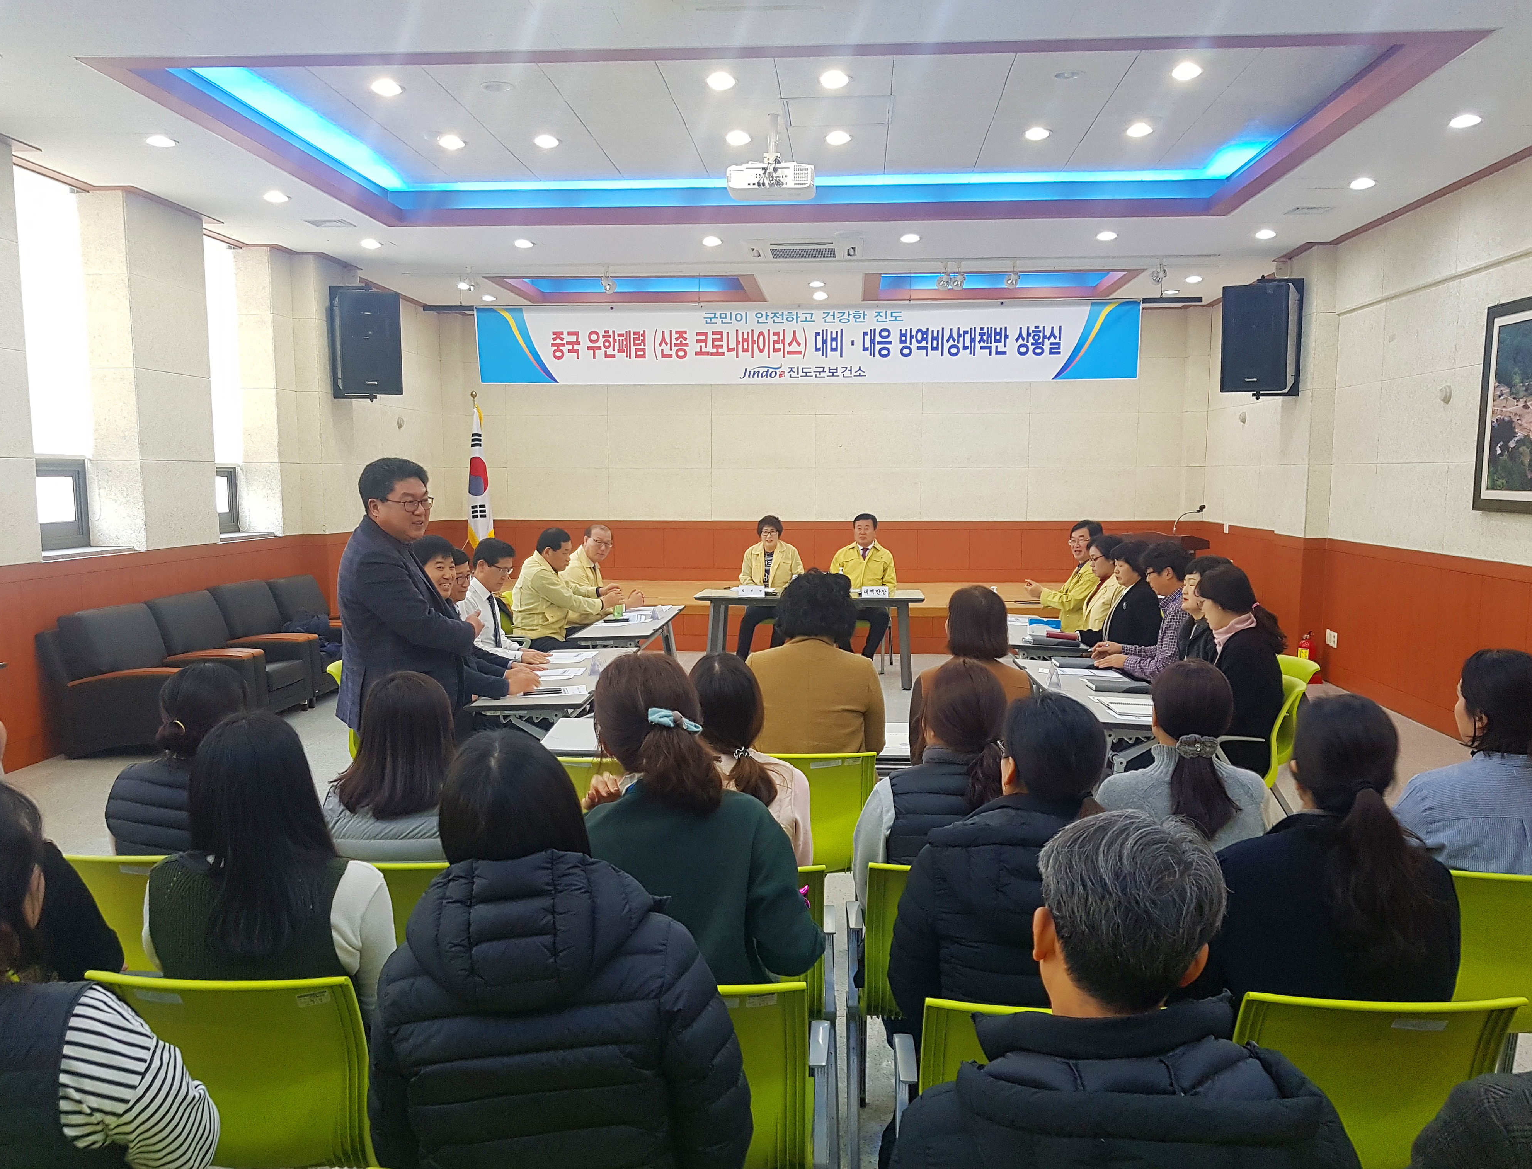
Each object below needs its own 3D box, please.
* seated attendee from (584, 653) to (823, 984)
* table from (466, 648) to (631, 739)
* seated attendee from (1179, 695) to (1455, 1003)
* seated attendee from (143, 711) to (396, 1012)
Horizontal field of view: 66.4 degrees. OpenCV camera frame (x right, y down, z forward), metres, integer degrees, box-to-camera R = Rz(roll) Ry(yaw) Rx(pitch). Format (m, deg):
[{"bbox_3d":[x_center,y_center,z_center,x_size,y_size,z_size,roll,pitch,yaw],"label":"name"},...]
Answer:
[{"bbox_3d":[-0.099,0.796,2.441,0.470,1.350,0.780,0,5,0],"label":"seated attendee"},{"bbox_3d":[-0.970,0.790,5.758,0.470,0.725,1.550,0,5,1],"label":"table"},{"bbox_3d":[1.031,0.841,2.328,0.480,1.310,0.700,0,5,1],"label":"seated attendee"},{"bbox_3d":[-0.918,0.841,2.425,0.470,1.260,0.780,1,5,4],"label":"seated attendee"}]

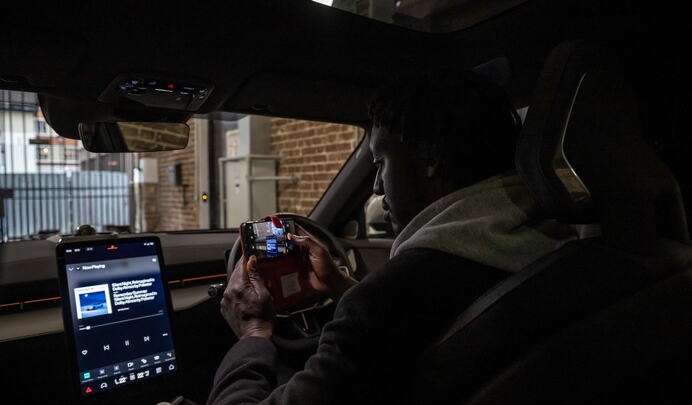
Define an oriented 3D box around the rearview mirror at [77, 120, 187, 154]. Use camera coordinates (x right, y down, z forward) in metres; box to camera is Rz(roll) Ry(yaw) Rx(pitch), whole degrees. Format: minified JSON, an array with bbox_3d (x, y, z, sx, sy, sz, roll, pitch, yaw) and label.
[{"bbox_3d":[-0.430,-0.135,0.956,0.032,0.060,0.243,5,10,31],"label":"rearview mirror"}]

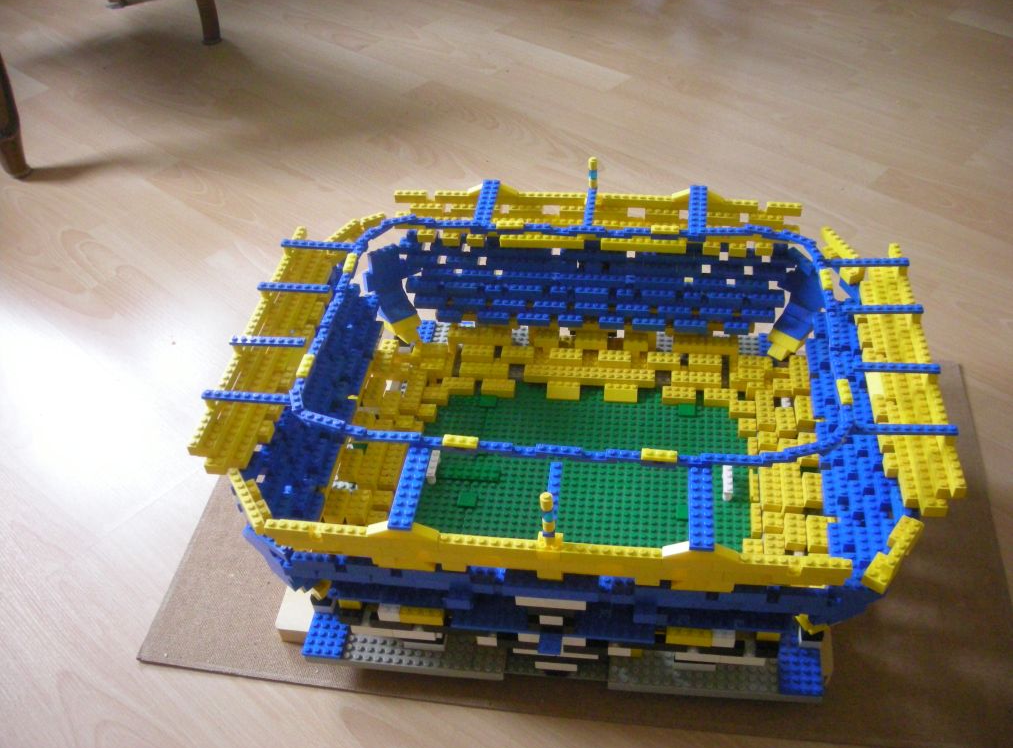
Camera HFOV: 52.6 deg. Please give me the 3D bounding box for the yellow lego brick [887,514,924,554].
[{"bbox_3d":[0.254,0.102,0.656,0.016,0.011,0.024,24,49,29],"label":"yellow lego brick"}]

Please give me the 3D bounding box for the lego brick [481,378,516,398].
[{"bbox_3d":[-0.007,0.014,1.007,0.032,0.011,0.016,2,42,8],"label":"lego brick"}]

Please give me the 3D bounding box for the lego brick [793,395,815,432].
[{"bbox_3d":[0.270,0.033,0.921,0.016,0.011,0.032,2,42,8],"label":"lego brick"}]

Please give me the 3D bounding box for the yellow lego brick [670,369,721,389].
[{"bbox_3d":[0.182,0.006,0.985,0.048,0.011,0.016,2,42,8],"label":"yellow lego brick"}]

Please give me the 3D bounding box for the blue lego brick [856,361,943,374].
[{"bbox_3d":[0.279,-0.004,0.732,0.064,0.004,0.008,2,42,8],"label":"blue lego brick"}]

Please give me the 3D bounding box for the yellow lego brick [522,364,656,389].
[{"bbox_3d":[0.082,0.002,0.993,0.128,0.011,0.016,2,42,8],"label":"yellow lego brick"}]

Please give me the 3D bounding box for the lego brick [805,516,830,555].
[{"bbox_3d":[0.247,0.126,0.811,0.016,0.011,0.032,2,42,8],"label":"lego brick"}]

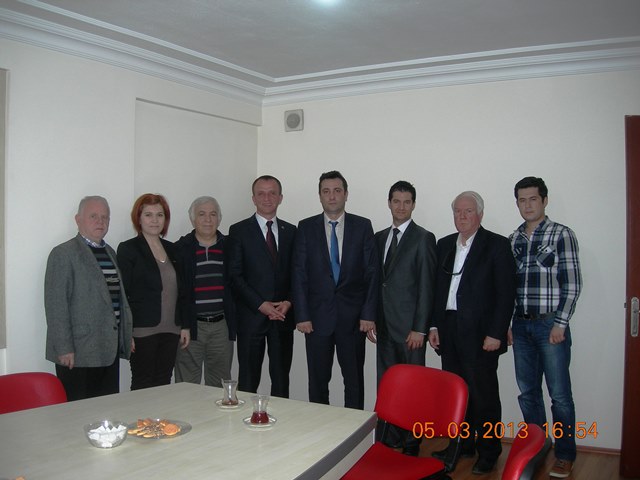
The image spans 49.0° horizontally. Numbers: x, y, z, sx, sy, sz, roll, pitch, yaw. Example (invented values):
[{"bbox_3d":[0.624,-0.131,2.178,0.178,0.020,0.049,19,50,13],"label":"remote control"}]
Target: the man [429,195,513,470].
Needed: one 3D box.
[{"bbox_3d":[0.920,0.530,4.290,0.560,1.680,0.380,0,1,31],"label":"man"}]

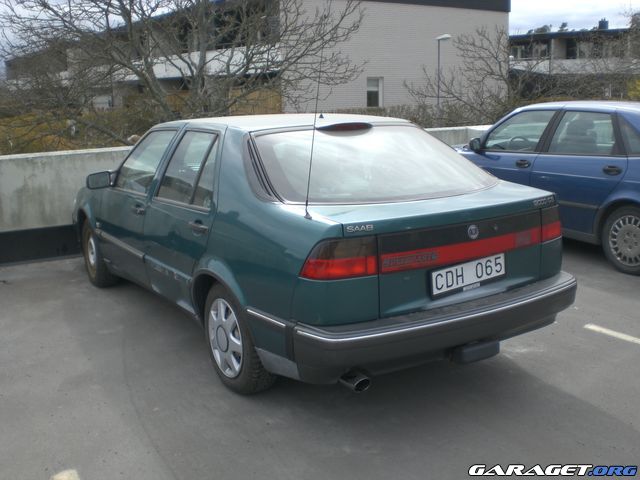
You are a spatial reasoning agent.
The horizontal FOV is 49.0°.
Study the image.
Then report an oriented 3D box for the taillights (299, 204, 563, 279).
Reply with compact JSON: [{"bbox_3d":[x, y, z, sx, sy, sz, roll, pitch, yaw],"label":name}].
[{"bbox_3d":[0.664,-0.010,3.384,1.620,0.190,0.200,-8,13,-32],"label":"taillights"}]

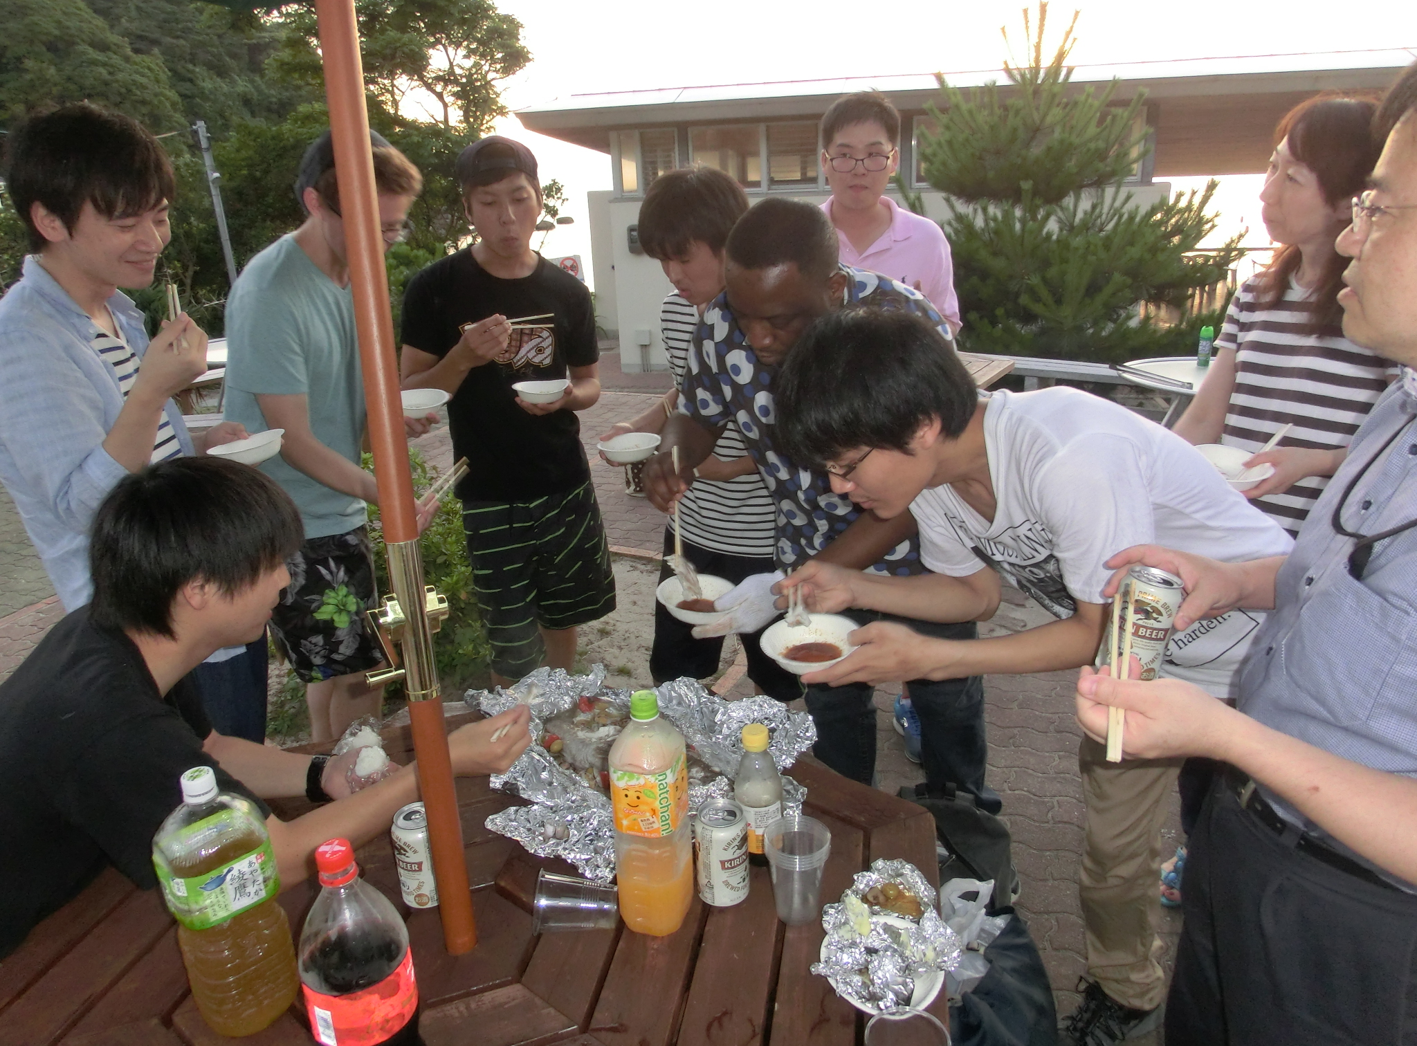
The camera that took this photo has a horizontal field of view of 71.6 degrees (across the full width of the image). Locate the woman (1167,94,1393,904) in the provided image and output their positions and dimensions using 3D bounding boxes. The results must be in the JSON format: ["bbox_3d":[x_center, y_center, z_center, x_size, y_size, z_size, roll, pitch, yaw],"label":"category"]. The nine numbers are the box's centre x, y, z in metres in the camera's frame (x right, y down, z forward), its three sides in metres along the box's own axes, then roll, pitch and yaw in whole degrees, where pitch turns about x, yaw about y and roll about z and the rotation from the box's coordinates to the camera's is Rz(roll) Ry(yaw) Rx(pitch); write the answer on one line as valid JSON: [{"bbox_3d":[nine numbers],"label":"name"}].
[{"bbox_3d":[1.053,0.076,1.901,0.470,1.650,0.460,14,25,39],"label":"woman"}]

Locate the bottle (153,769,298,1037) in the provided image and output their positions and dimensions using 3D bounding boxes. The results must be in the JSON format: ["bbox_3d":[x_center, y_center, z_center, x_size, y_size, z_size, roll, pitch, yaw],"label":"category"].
[{"bbox_3d":[-0.526,0.405,1.067,0.108,0.303,0.096,-19,25,-41],"label":"bottle"}]

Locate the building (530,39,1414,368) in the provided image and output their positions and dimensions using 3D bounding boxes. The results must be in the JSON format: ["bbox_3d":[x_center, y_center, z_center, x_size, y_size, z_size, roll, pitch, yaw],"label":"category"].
[{"bbox_3d":[3.916,-3.192,9.640,10.000,2.650,5.500,3,19,13],"label":"building"}]

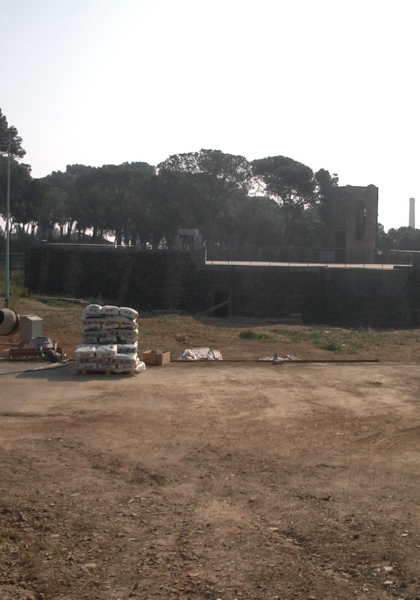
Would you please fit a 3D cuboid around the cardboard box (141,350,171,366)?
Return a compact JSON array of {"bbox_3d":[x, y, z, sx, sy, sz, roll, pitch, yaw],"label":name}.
[{"bbox_3d":[-1.321,1.451,20.127,0.490,0.280,0.500,2,4,16],"label":"cardboard box"}]

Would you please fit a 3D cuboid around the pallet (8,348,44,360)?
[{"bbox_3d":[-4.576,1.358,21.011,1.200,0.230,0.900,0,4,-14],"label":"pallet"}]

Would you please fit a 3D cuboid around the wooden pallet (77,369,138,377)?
[{"bbox_3d":[-2.292,1.602,18.411,1.200,0.145,1.000,1,3,-3],"label":"wooden pallet"}]

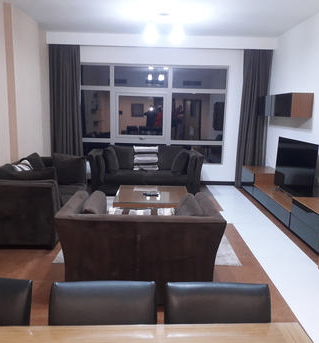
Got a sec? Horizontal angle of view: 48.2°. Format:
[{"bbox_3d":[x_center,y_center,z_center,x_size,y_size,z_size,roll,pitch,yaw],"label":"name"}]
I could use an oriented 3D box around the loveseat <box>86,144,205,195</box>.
[{"bbox_3d":[-0.247,-0.043,7.073,2.147,0.843,1.018,1,10,-1],"label":"loveseat"}]

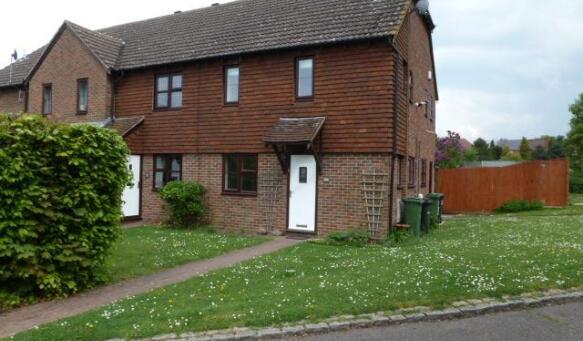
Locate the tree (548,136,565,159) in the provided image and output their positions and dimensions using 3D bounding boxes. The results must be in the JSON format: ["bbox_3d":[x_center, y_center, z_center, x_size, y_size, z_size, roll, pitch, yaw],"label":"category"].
[{"bbox_3d":[32.710,-0.933,49.966,2.100,6.797,2.100,1,-1,0],"label":"tree"}]

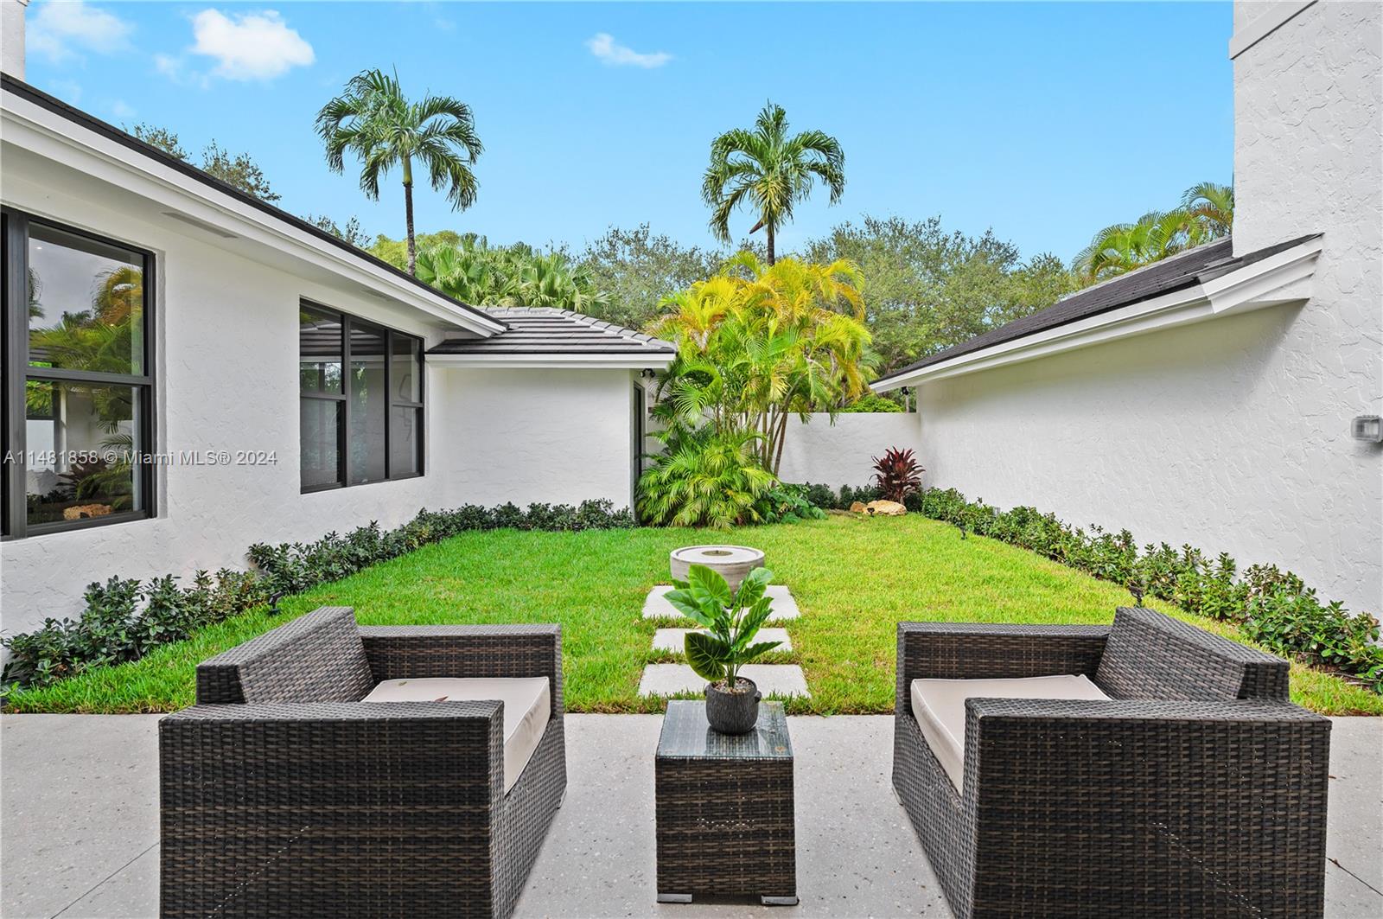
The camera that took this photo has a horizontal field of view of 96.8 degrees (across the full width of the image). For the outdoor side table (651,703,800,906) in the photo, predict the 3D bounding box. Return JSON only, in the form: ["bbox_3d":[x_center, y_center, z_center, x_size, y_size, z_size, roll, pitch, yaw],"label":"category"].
[{"bbox_3d":[0.109,1.070,1.972,0.402,0.432,0.392,0,1,3],"label":"outdoor side table"}]

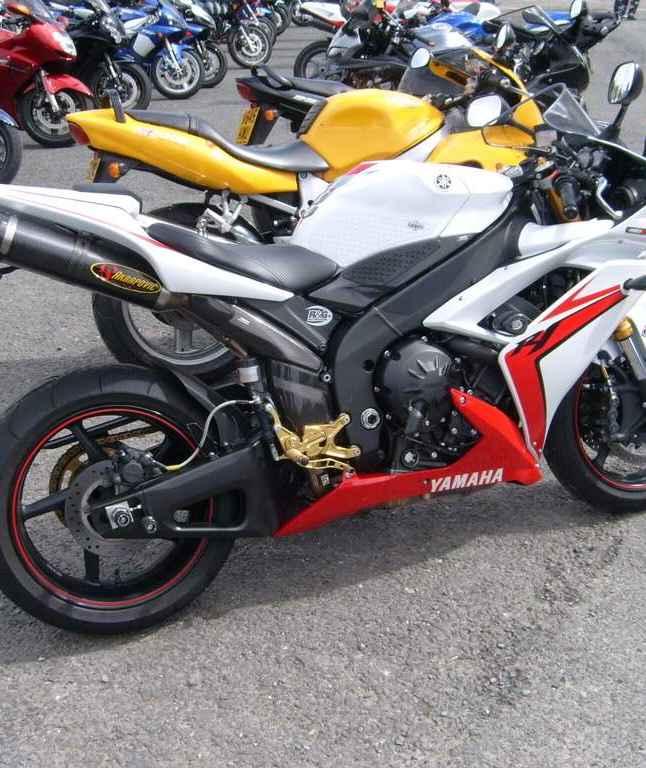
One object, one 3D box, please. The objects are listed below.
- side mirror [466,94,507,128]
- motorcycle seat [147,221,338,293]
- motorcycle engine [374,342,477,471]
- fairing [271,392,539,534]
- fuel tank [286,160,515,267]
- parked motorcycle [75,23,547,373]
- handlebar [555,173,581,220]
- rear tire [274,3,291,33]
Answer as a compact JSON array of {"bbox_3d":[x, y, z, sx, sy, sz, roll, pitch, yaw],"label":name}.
[{"bbox_3d":[0.463,-0.761,2.914,0.075,0.095,0.150,-12,10,-30],"label":"side mirror"},{"bbox_3d":[-0.189,-0.294,2.396,0.450,0.180,0.280,-9,9,-19],"label":"motorcycle seat"},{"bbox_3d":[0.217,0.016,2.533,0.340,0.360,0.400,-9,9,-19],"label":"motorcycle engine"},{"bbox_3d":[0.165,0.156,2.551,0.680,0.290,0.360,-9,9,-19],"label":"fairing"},{"bbox_3d":[0.178,-0.415,2.514,0.550,0.270,0.350,-9,9,-19],"label":"fuel tank"},{"bbox_3d":[0.146,-0.645,3.797,2.030,1.140,0.700,-8,10,-15],"label":"parked motorcycle"},{"bbox_3d":[0.565,-0.439,2.372,0.050,0.050,0.160,8,36,5],"label":"handlebar"},{"bbox_3d":[-0.849,-6.810,19.317,0.610,0.610,0.140,3,22,13],"label":"rear tire"}]

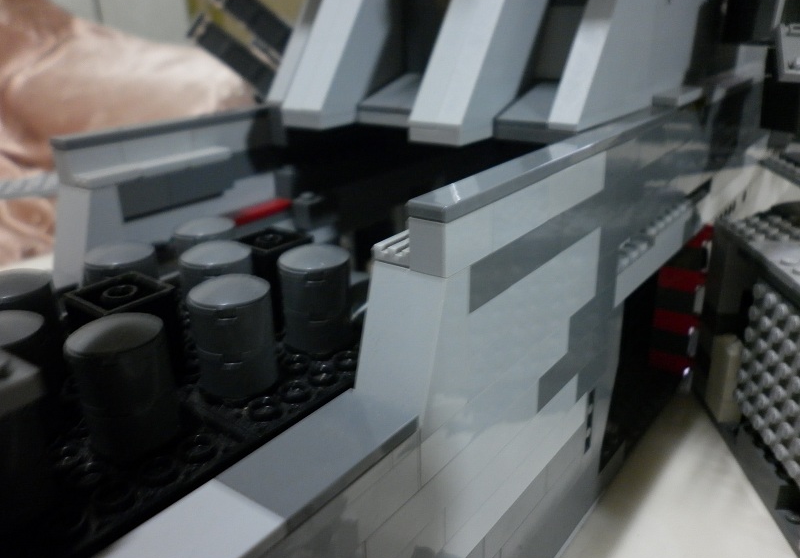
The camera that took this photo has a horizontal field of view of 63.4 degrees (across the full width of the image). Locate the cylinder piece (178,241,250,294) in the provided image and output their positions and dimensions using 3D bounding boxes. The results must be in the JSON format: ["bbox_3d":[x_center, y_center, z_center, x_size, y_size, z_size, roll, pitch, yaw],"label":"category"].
[{"bbox_3d":[-0.042,0.003,0.151,0.016,0.022,0.016,14,26,35],"label":"cylinder piece"}]

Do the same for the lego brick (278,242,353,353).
[{"bbox_3d":[-0.019,0.003,0.147,0.016,0.022,0.016,14,26,35],"label":"lego brick"}]

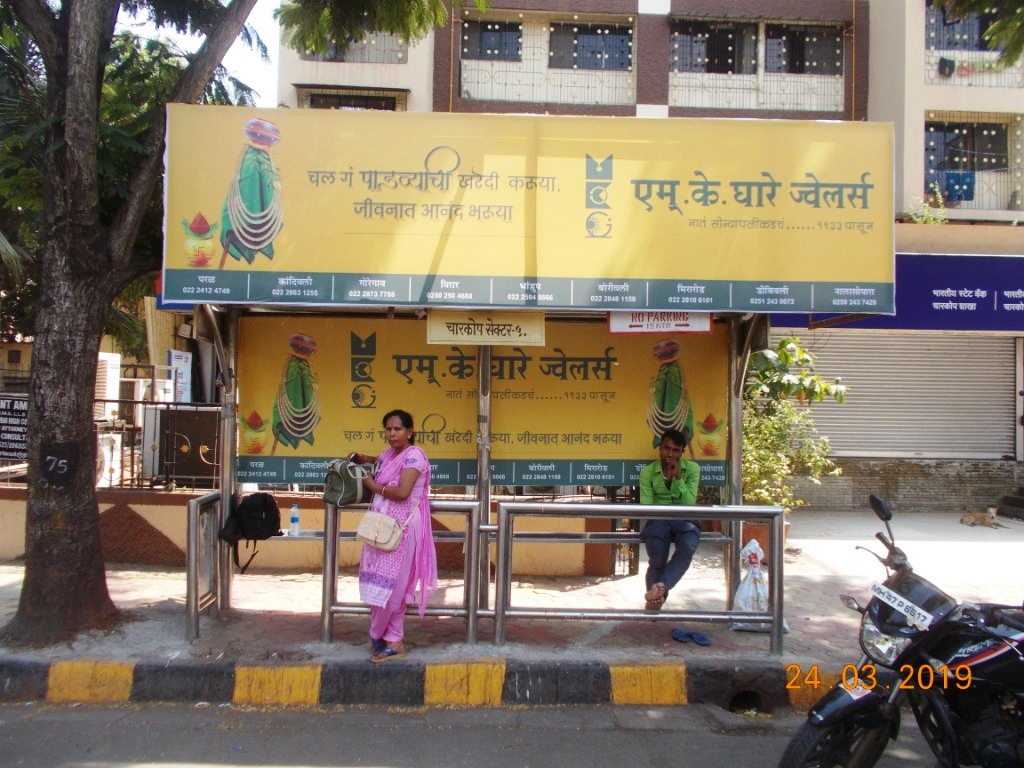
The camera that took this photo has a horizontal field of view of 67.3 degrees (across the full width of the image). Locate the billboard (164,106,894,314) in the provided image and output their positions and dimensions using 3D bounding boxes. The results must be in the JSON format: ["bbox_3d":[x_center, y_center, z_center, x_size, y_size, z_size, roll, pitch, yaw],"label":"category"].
[{"bbox_3d":[0.130,-1.100,4.940,4.620,1.250,0.150,1,-2,-2],"label":"billboard"}]

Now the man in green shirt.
[{"bbox_3d":[1.170,1.000,5.720,0.470,1.320,0.660,1,-2,7],"label":"man in green shirt"}]

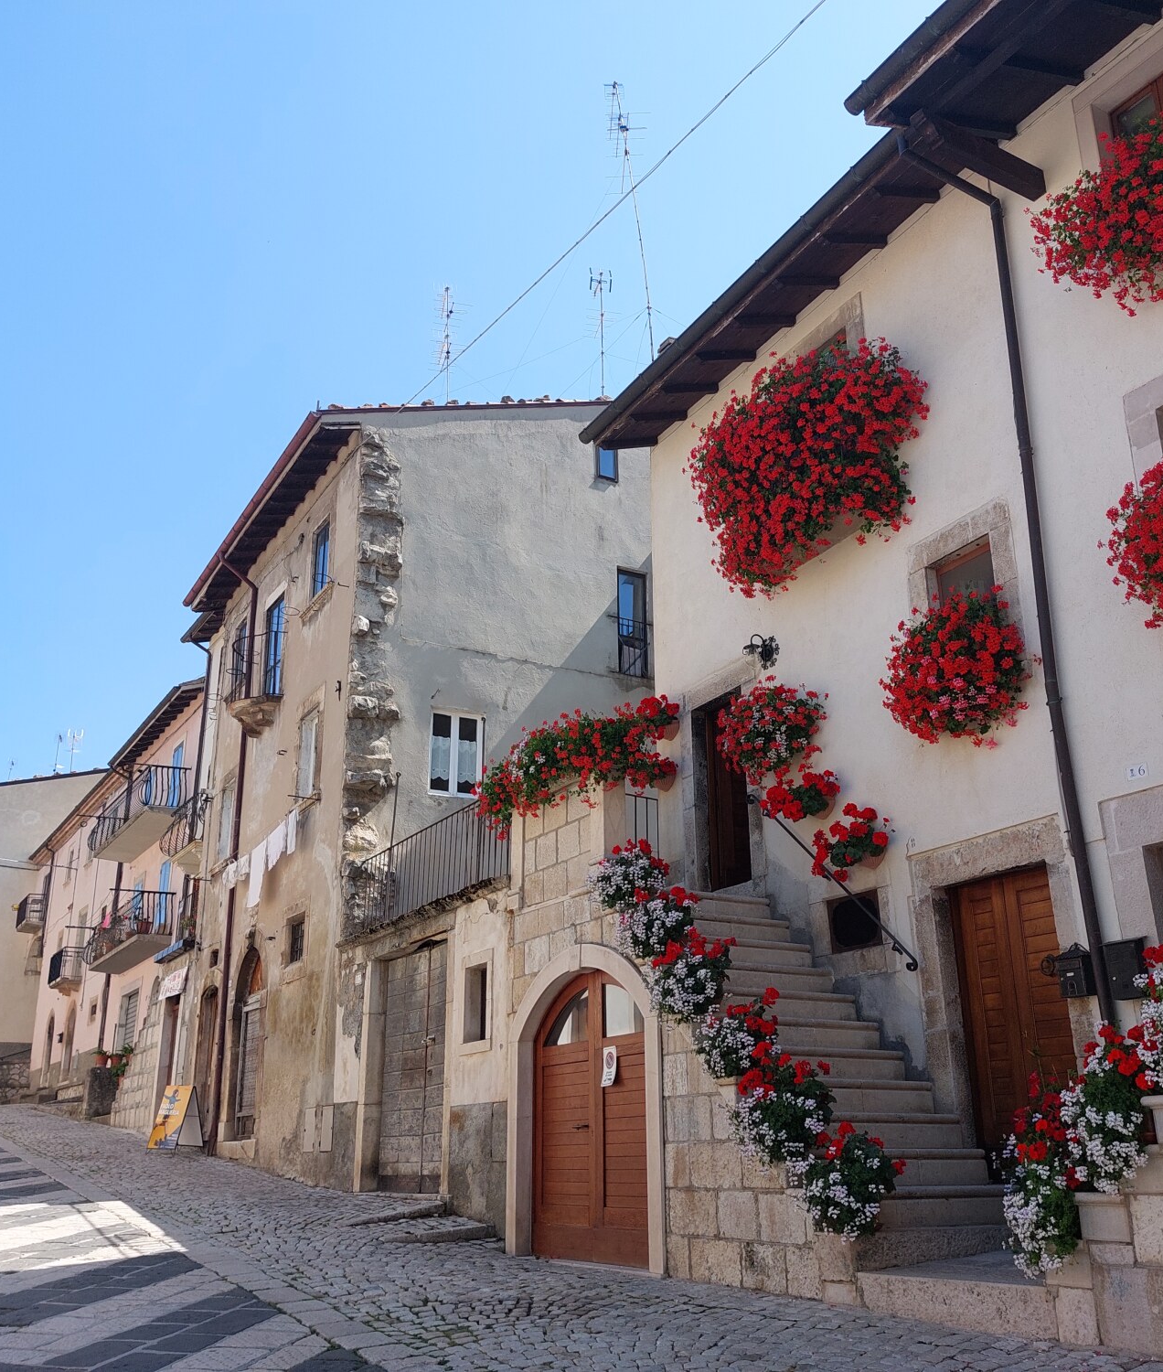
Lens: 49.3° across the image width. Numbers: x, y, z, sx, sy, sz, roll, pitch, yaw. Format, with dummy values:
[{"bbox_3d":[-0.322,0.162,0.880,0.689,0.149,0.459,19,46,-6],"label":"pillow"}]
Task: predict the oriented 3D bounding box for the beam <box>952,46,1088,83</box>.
[{"bbox_3d":[2.930,-4.160,8.433,1.292,0.120,0.120,-9,-12,-35],"label":"beam"}]

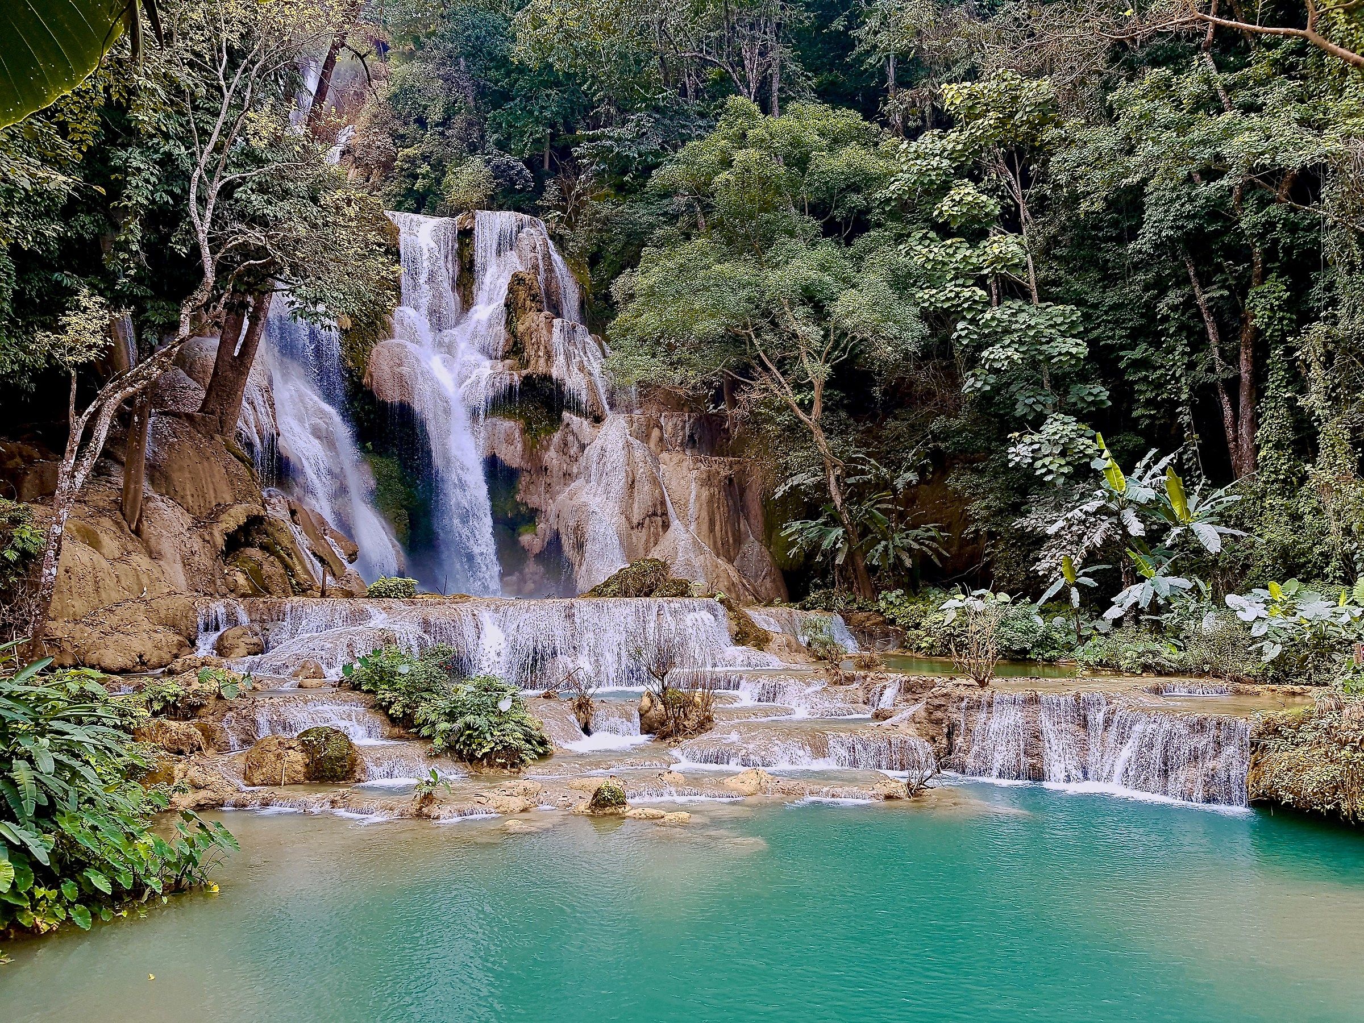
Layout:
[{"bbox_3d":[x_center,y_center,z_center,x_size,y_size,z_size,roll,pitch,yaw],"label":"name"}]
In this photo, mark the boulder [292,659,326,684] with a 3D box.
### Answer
[{"bbox_3d":[-7.042,3.037,19.400,0.666,0.484,0.520,0,-4,0],"label":"boulder"}]

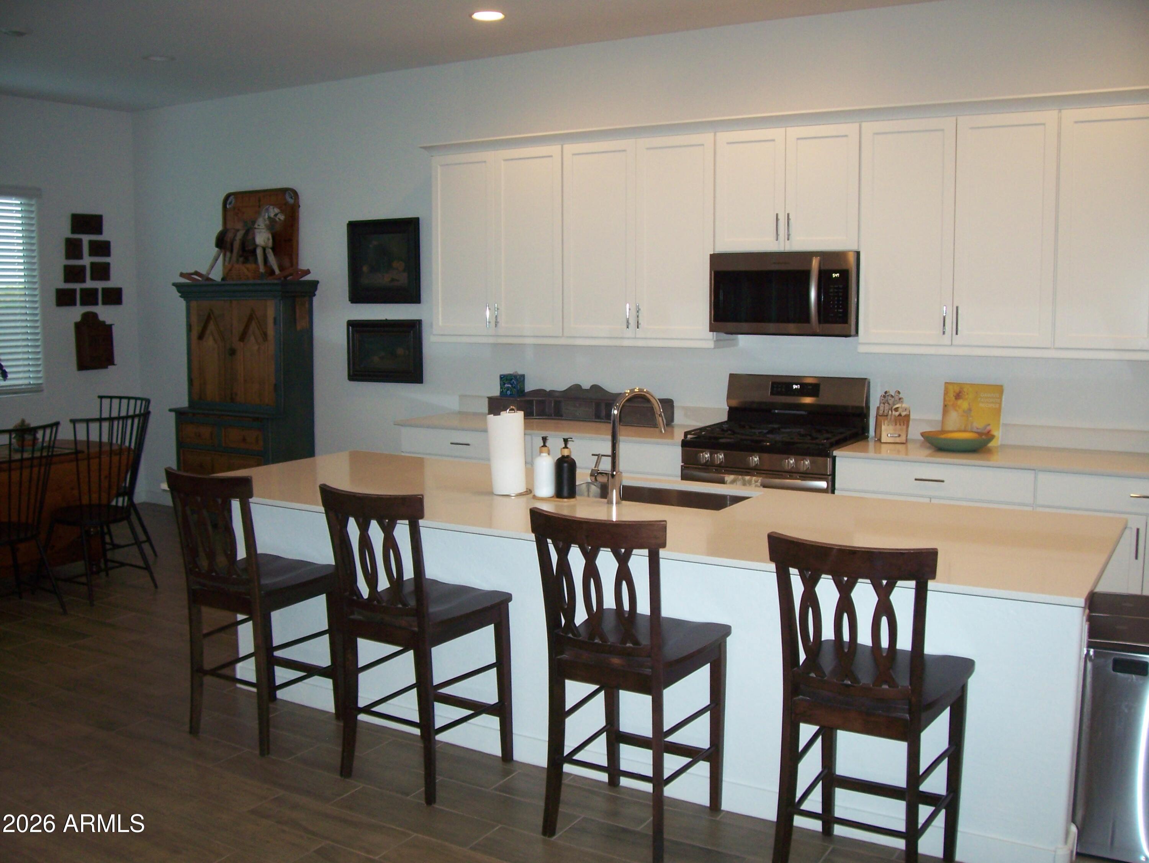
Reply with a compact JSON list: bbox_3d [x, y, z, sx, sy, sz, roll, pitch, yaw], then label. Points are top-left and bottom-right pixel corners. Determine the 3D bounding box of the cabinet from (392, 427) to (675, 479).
[{"bbox_3d":[-0.073,0.431,6.357,1.807,0.880,0.624,4,8,31],"label":"cabinet"}]

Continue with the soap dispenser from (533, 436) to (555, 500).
[{"bbox_3d":[-0.103,0.119,3.887,0.072,0.206,0.075,0,6,0],"label":"soap dispenser"}]

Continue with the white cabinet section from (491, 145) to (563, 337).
[{"bbox_3d":[-0.190,-1.075,6.498,0.454,1.053,0.320,4,8,30],"label":"white cabinet section"}]

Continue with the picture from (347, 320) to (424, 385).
[{"bbox_3d":[-1.222,-0.518,7.284,0.600,0.405,0.040,4,8,31],"label":"picture"}]

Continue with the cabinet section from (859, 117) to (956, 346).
[{"bbox_3d":[1.636,-0.946,5.450,0.449,1.053,0.320,4,8,30],"label":"cabinet section"}]

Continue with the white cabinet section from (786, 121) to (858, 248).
[{"bbox_3d":[1.280,-1.201,5.627,0.379,0.600,0.320,4,8,30],"label":"white cabinet section"}]

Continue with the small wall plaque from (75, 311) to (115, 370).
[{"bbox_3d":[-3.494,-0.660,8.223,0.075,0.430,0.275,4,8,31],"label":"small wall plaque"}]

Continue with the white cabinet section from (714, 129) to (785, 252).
[{"bbox_3d":[0.956,-1.224,5.816,0.383,0.600,0.320,4,8,30],"label":"white cabinet section"}]

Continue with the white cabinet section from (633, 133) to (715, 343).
[{"bbox_3d":[0.598,-1.025,6.051,0.452,1.053,0.320,4,8,30],"label":"white cabinet section"}]

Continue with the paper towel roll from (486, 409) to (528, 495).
[{"bbox_3d":[-0.237,0.074,4.093,0.125,0.296,0.125,0,7,0],"label":"paper towel roll"}]

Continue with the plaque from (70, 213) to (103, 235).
[{"bbox_3d":[-3.562,-1.511,8.258,0.025,0.152,0.277,4,7,31],"label":"plaque"}]

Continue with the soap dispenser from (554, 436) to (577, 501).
[{"bbox_3d":[-0.029,0.123,3.941,0.076,0.216,0.073,0,7,0],"label":"soap dispenser"}]

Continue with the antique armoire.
[{"bbox_3d":[-2.296,-0.173,7.815,1.090,1.723,0.450,4,7,31],"label":"antique armoire"}]

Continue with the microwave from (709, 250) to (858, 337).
[{"bbox_3d":[1.098,-0.698,5.706,0.760,0.419,0.440,4,7,31],"label":"microwave"}]

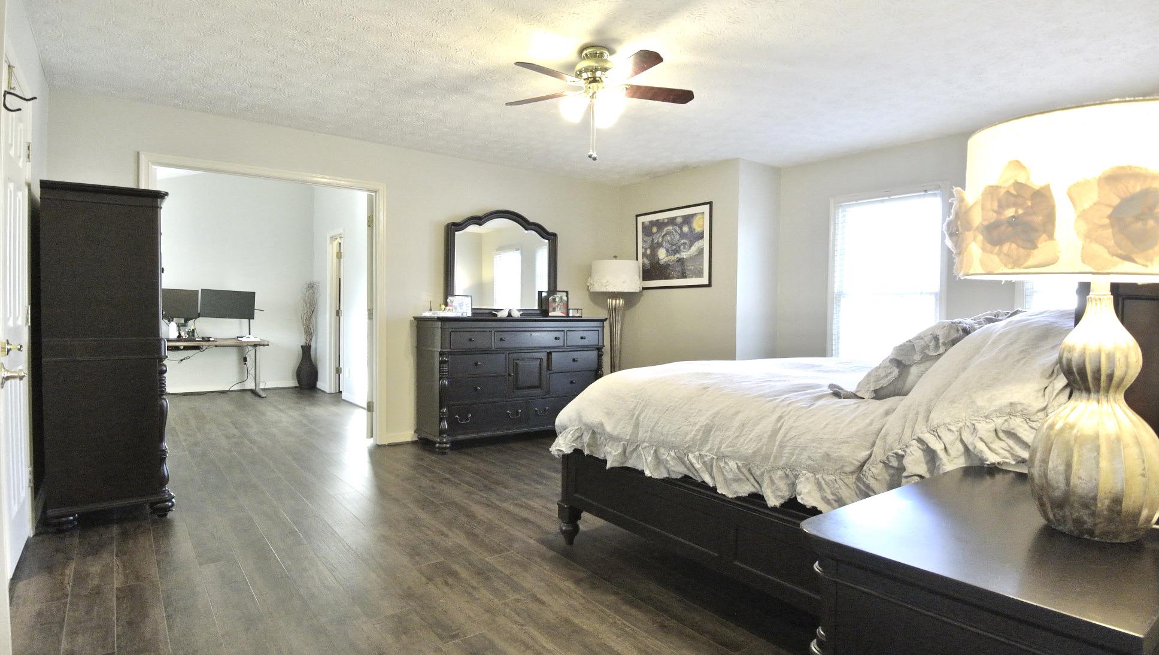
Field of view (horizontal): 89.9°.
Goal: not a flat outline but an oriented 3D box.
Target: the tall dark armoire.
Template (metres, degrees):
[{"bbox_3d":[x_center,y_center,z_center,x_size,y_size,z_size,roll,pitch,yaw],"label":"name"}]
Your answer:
[{"bbox_3d":[-2.639,0.139,3.287,0.500,1.700,0.980,-1,2,-37],"label":"tall dark armoire"}]

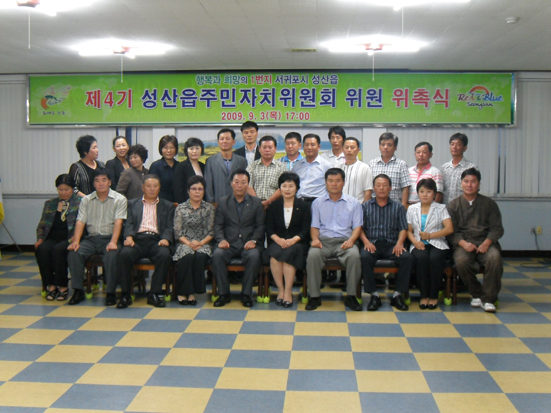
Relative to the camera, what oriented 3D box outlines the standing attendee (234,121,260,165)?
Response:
[{"bbox_3d":[-0.318,-0.066,8.476,0.480,1.825,0.300,0,5,-4],"label":"standing attendee"}]

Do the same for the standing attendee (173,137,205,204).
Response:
[{"bbox_3d":[-0.946,0.049,8.202,0.450,1.637,0.300,-2,5,-26],"label":"standing attendee"}]

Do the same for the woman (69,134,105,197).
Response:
[{"bbox_3d":[-2.123,0.030,8.271,0.460,1.656,0.320,-3,6,-34],"label":"woman"}]

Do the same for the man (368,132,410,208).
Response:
[{"bbox_3d":[1.236,0.039,8.018,0.490,1.680,0.300,1,5,7],"label":"man"}]

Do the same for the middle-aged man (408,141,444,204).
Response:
[{"bbox_3d":[1.652,0.086,8.048,0.470,1.605,0.300,2,5,25],"label":"middle-aged man"}]

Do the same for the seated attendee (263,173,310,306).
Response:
[{"bbox_3d":[0.118,0.303,7.283,0.470,1.264,0.620,1,5,6],"label":"seated attendee"}]

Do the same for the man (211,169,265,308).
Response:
[{"bbox_3d":[-0.367,0.283,7.266,0.510,1.303,0.630,1,5,5],"label":"man"}]

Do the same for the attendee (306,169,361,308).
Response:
[{"bbox_3d":[0.575,0.292,7.195,0.560,1.323,0.760,1,5,5],"label":"attendee"}]

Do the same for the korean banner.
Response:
[{"bbox_3d":[-0.119,-1.482,10.159,6.770,0.730,0.100,0,5,3],"label":"korean banner"}]

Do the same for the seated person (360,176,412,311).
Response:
[{"bbox_3d":[1.067,0.319,7.117,0.510,1.250,0.700,1,5,5],"label":"seated person"}]

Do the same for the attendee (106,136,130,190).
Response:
[{"bbox_3d":[-1.705,0.019,8.347,0.460,1.651,0.300,0,5,-7],"label":"attendee"}]

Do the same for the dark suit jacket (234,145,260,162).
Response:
[{"bbox_3d":[-0.295,-0.353,8.362,0.480,0.740,0.300,0,5,0],"label":"dark suit jacket"}]

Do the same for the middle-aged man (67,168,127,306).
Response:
[{"bbox_3d":[-1.743,0.274,7.274,0.540,1.295,0.700,0,5,-3],"label":"middle-aged man"}]

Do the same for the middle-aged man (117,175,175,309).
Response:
[{"bbox_3d":[-1.275,0.311,7.289,0.510,1.239,0.660,0,5,3],"label":"middle-aged man"}]

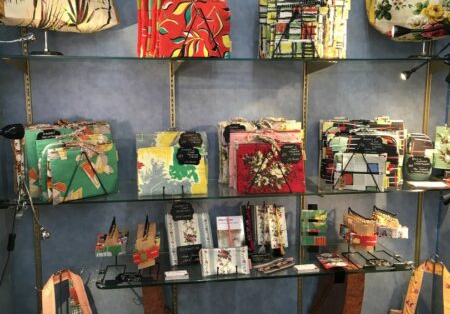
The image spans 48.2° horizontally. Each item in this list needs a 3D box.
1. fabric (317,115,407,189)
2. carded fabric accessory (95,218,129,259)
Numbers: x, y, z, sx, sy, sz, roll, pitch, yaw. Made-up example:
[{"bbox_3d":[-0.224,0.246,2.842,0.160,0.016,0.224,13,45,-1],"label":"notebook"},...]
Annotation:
[{"bbox_3d":[0.543,-0.013,2.009,0.289,0.272,0.150,0,10,1],"label":"fabric"},{"bbox_3d":[-0.465,0.326,2.066,0.128,0.155,0.100,-1,9,-10],"label":"carded fabric accessory"}]

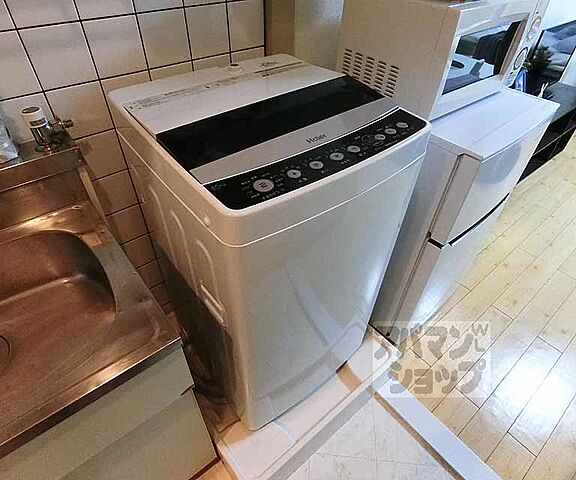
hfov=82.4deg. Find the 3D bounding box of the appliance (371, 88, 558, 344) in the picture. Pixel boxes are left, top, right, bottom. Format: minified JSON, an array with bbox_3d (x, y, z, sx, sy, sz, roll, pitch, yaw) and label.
[{"bbox_3d":[0.503,-0.128,1.364,0.478,0.885,0.510,-30,51,-27],"label":"appliance"}]

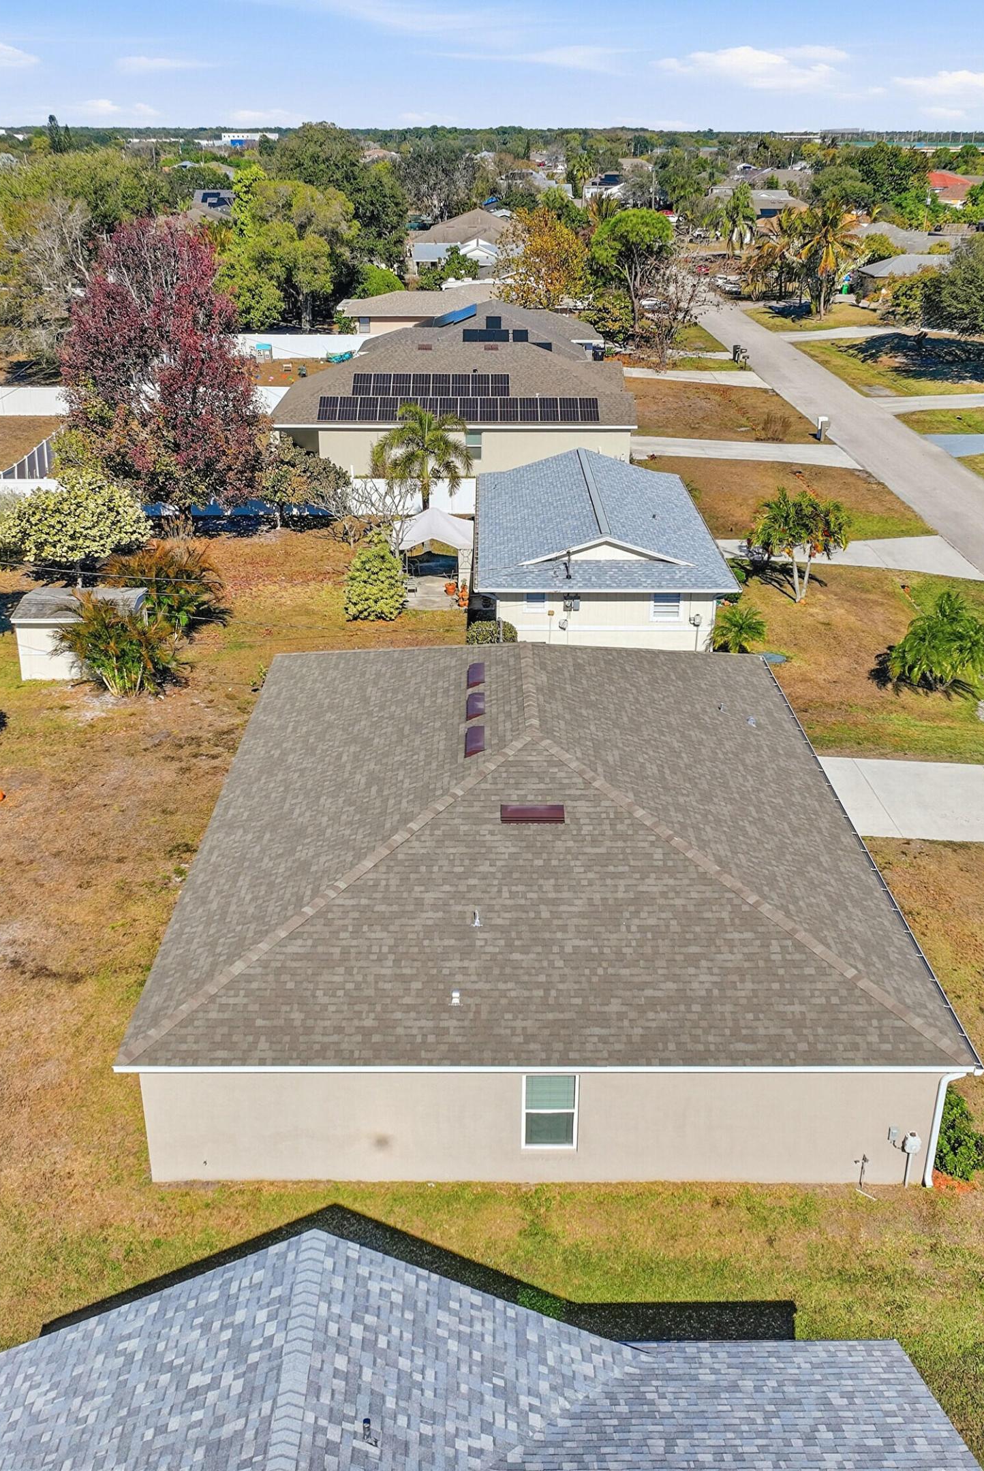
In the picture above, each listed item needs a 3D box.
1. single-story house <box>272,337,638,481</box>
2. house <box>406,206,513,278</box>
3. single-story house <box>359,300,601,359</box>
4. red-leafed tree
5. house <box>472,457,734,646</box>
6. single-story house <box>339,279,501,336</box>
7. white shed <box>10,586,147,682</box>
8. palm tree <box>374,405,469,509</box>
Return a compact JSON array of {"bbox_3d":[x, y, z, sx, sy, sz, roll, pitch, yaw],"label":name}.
[{"bbox_3d":[-1.470,-19.629,77.428,19.600,5.700,18.200,0,24,0],"label":"single-story house"},{"bbox_3d":[-1.313,-59.722,166.101,17.000,6.000,19.000,0,24,0],"label":"house"},{"bbox_3d":[-0.414,-28.112,96.690,17.000,5.500,15.500,0,24,0],"label":"single-story house"},{"bbox_3d":[-13.829,-14.822,57.162,8.300,13.000,8.300,0,24,0],"label":"red-leafed tree"},{"bbox_3d":[3.826,-7.664,52.364,8.850,4.150,16.100,0,24,0],"label":"house"},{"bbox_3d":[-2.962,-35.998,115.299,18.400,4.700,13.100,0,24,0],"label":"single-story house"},{"bbox_3d":[-13.252,-3.551,44.614,3.950,2.750,2.700,0,24,0],"label":"white shed"},{"bbox_3d":[-2.799,-10.558,56.200,4.100,6.100,4.100,0,24,0],"label":"palm tree"}]

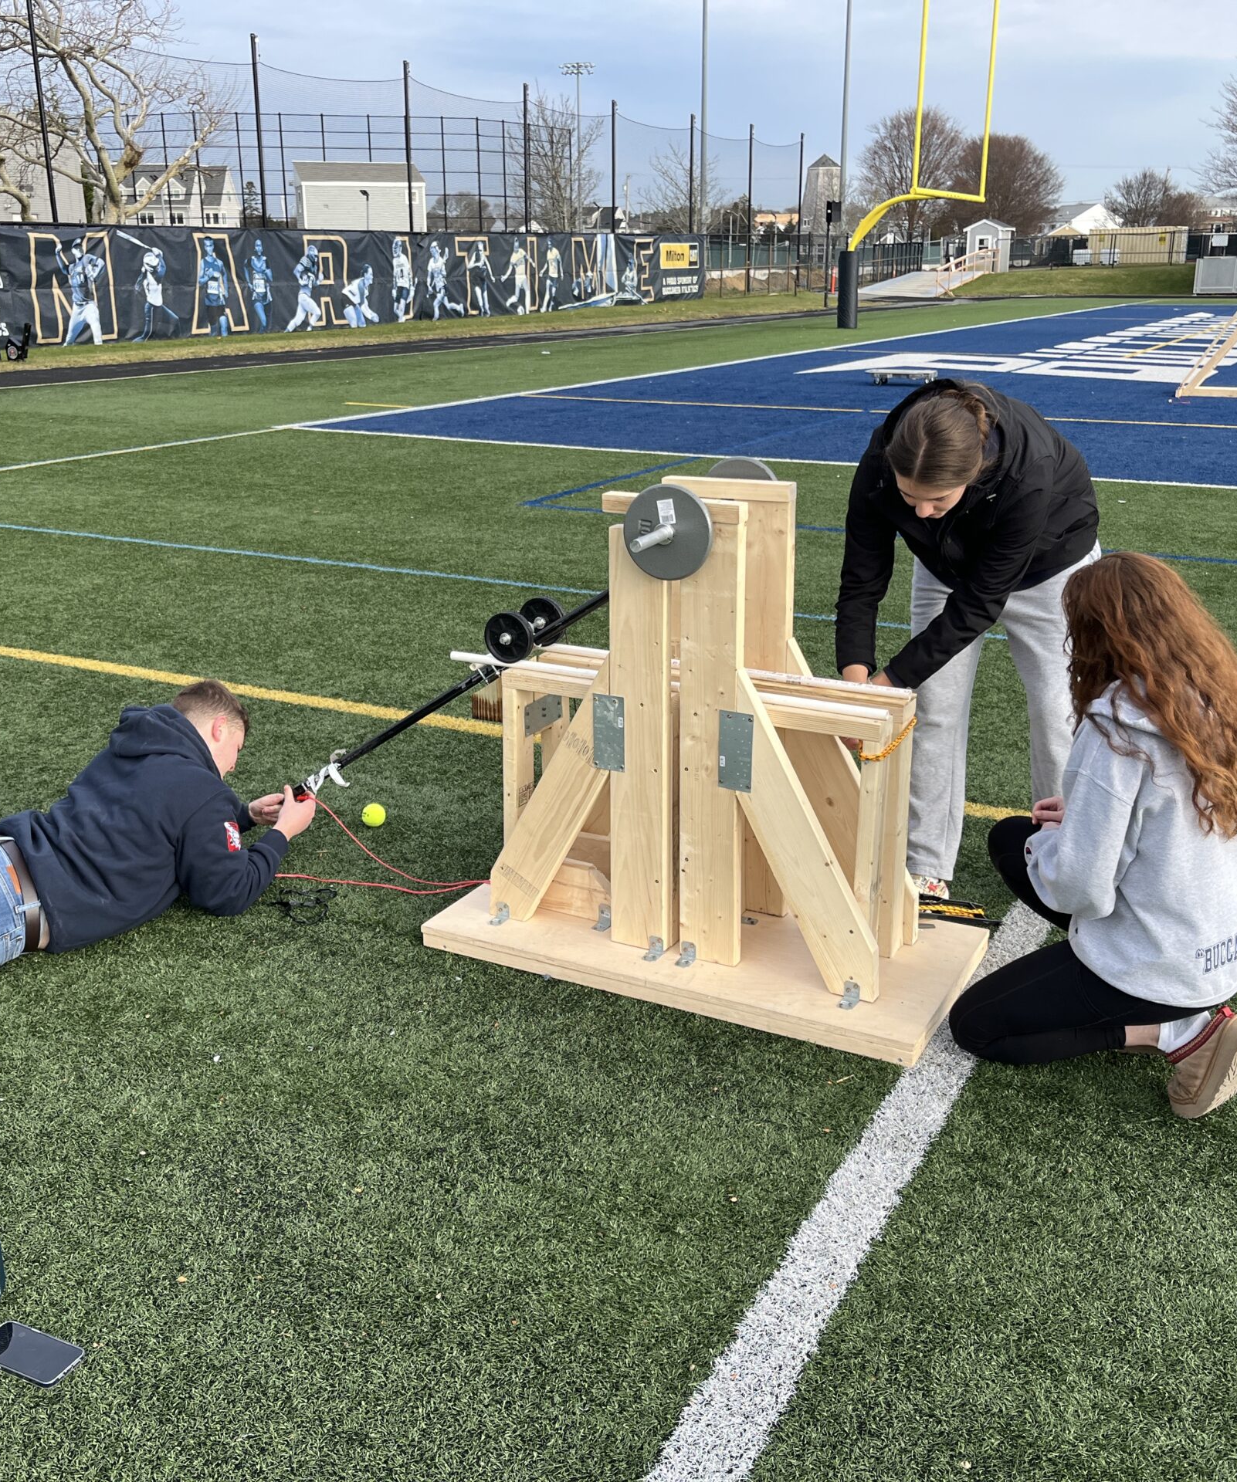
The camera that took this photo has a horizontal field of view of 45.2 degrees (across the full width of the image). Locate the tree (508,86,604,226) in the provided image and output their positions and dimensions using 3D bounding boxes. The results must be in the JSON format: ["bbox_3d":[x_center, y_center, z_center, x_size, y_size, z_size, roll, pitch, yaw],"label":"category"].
[{"bbox_3d":[-2.983,-26.094,70.322,4.580,8.850,4.580,-1,18,-2],"label":"tree"}]

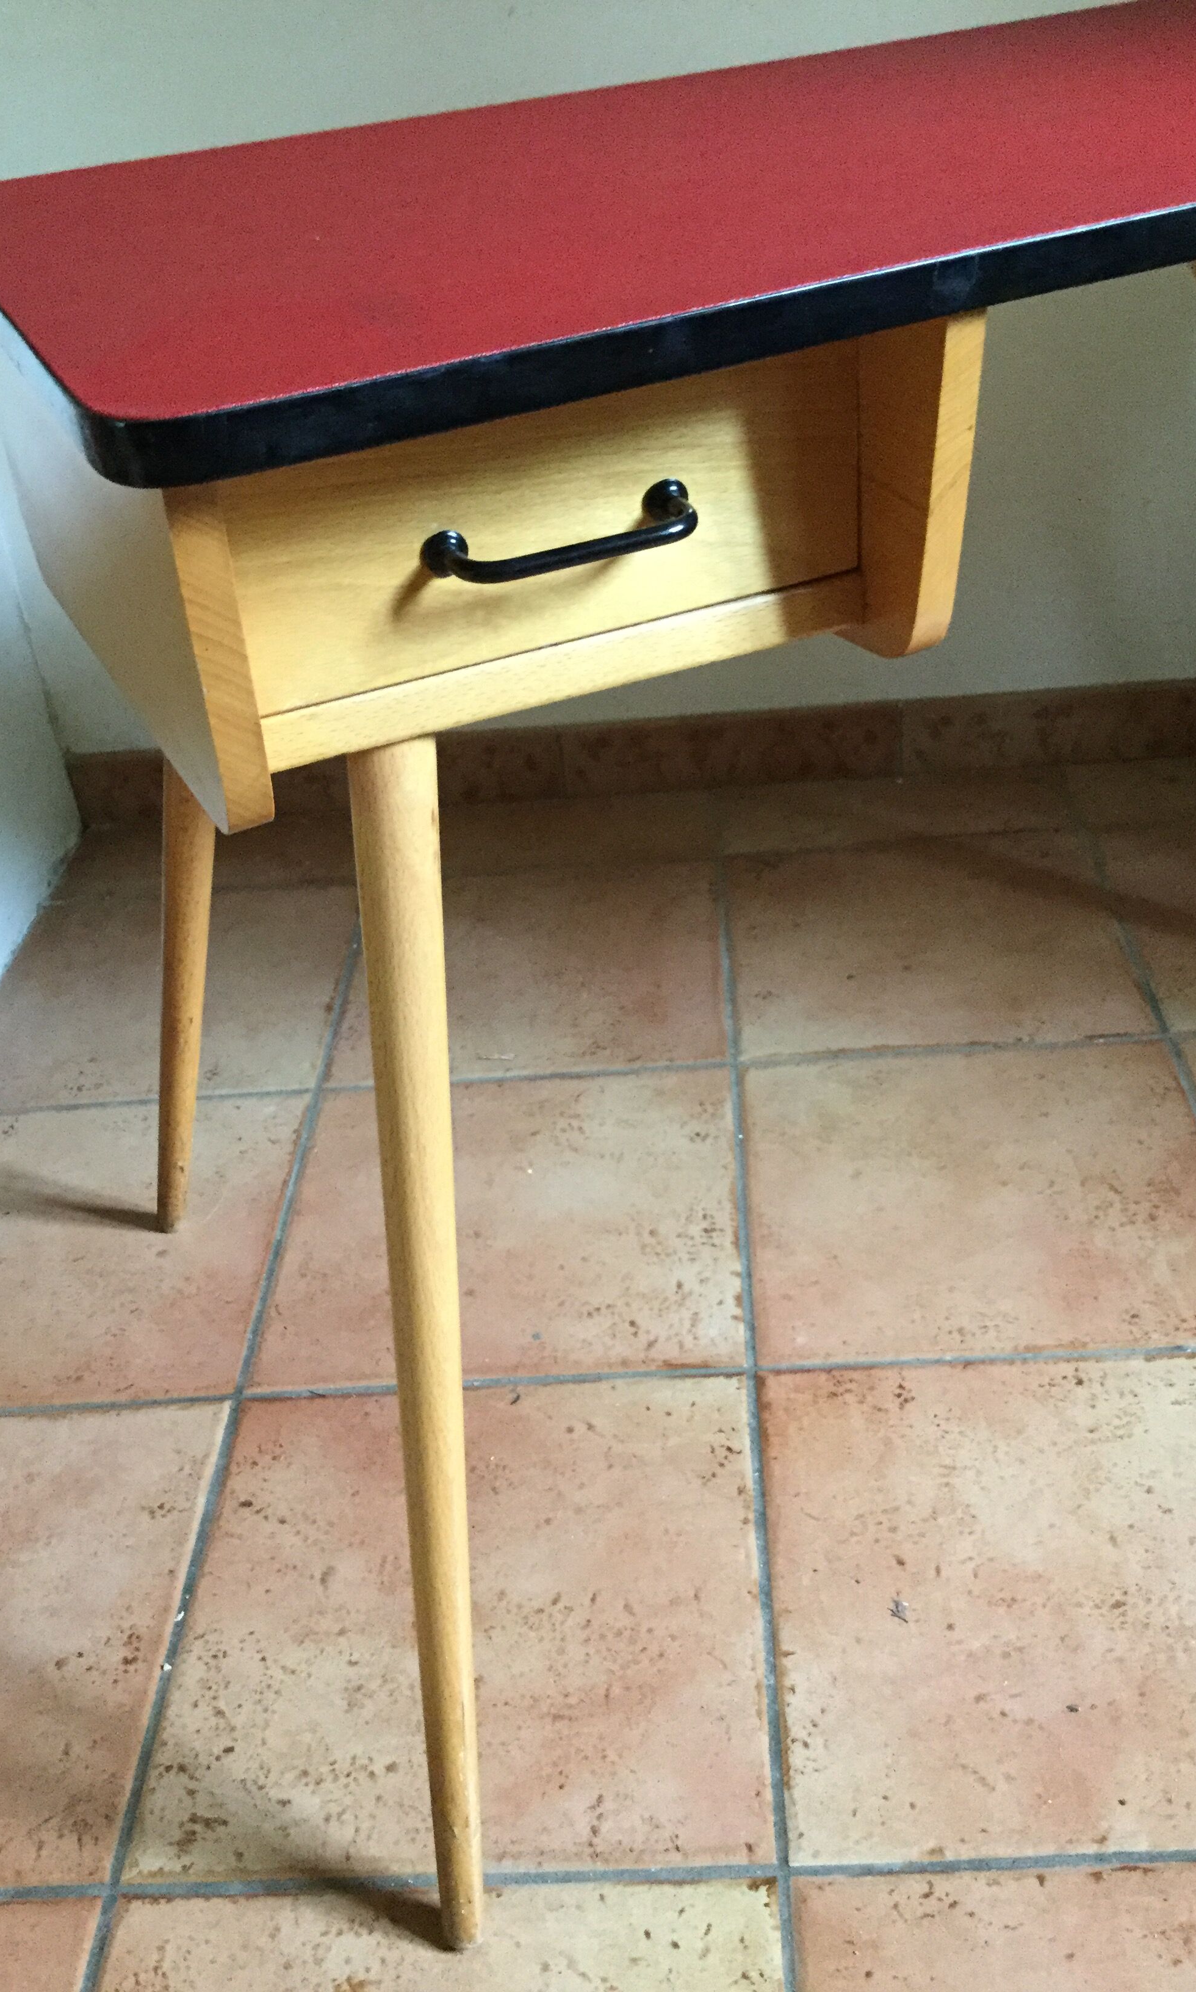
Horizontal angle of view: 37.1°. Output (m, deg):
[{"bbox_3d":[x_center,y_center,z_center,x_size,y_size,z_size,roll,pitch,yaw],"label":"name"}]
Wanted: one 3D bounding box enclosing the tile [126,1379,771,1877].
[{"bbox_3d":[-0.073,0.353,1.036,0.336,0.012,0.332,-4,34,4],"label":"tile"}]

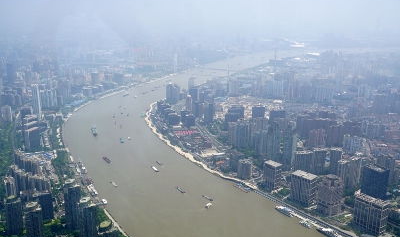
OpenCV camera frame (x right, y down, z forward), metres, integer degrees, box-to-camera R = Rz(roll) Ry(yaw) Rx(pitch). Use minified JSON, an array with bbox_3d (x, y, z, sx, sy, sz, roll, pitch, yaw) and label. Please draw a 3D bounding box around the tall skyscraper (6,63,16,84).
[{"bbox_3d":[-1343.250,-325.350,3078.760,45.000,141.000,38.000,0,15,0],"label":"tall skyscraper"}]

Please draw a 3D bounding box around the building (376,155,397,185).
[{"bbox_3d":[585.200,160.800,1353.600,43.900,91.200,26.000,9,18,29],"label":"building"}]

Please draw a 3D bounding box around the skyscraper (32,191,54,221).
[{"bbox_3d":[-396.250,221.690,1099.900,41.610,65.210,20.810,-7,17,-25],"label":"skyscraper"}]

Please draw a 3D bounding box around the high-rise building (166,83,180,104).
[{"bbox_3d":[-145.100,-140.000,2395.100,68.700,102.200,40.000,6,16,19],"label":"high-rise building"}]

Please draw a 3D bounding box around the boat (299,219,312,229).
[{"bbox_3d":[261.410,263.890,1074.100,9.500,8.500,38.000,-11,19,-36],"label":"boat"}]

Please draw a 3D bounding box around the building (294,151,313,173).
[{"bbox_3d":[343.200,146.900,1428.000,48.300,72.300,24.000,-1,15,-8],"label":"building"}]

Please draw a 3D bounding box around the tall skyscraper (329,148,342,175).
[{"bbox_3d":[437.290,139.540,1391.820,30.820,83.660,23.110,5,16,16],"label":"tall skyscraper"}]

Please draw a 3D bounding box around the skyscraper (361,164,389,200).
[{"bbox_3d":[518.870,186.420,1287.650,42.000,82.000,58.000,-10,18,-36],"label":"skyscraper"}]

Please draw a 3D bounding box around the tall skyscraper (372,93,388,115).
[{"bbox_3d":[939.980,-74.540,2256.680,63.000,100.000,22.000,0,15,0],"label":"tall skyscraper"}]

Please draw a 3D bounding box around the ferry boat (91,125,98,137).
[{"bbox_3d":[-436.470,52.010,1802.620,18.000,21.000,96.000,-4,16,-15],"label":"ferry boat"}]

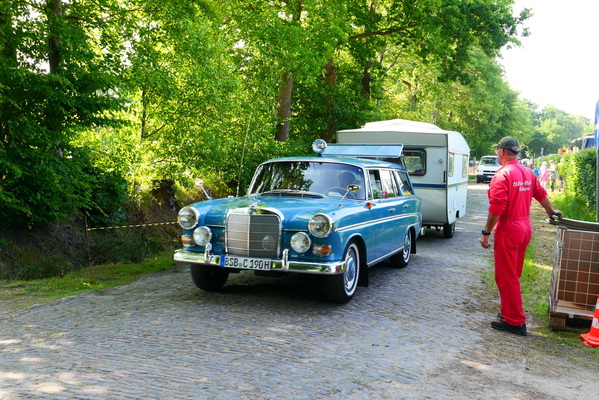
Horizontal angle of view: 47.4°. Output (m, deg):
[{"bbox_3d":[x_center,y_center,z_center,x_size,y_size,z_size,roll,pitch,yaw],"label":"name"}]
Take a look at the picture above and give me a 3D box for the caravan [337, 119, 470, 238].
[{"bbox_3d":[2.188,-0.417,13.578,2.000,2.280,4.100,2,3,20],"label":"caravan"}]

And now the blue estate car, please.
[{"bbox_3d":[0.288,0.142,8.469,1.800,1.600,4.720,2,3,21],"label":"blue estate car"}]

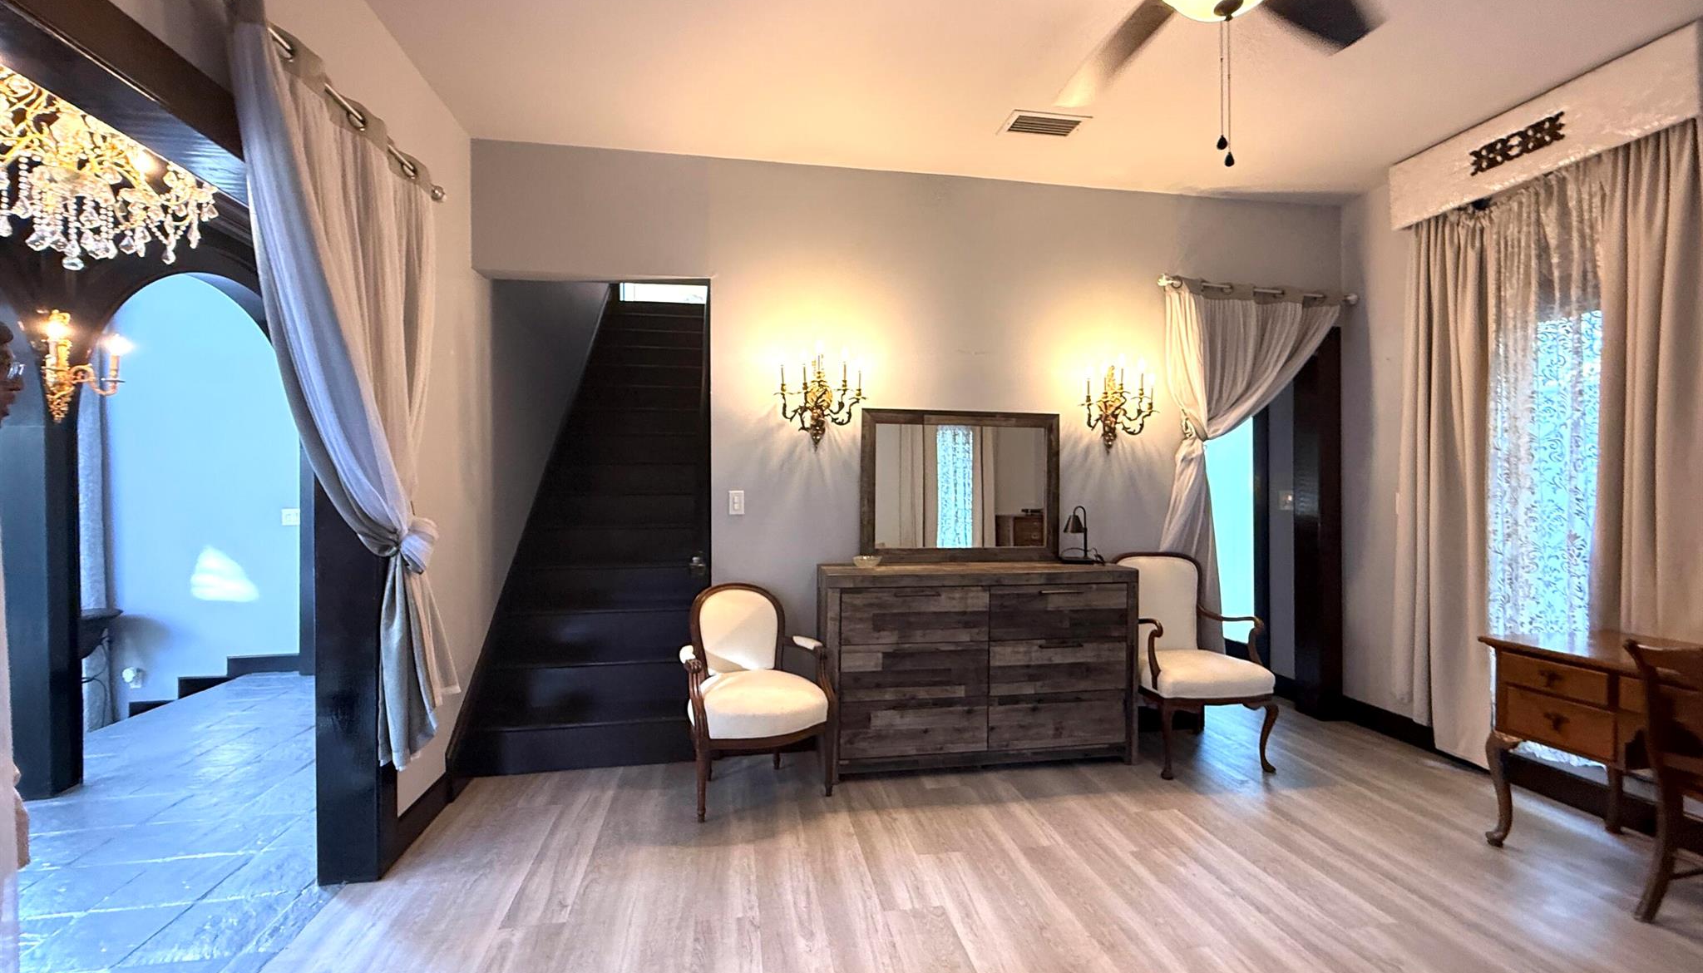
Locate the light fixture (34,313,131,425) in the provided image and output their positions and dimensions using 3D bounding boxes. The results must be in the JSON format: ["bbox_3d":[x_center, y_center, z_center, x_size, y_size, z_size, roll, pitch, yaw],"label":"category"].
[{"bbox_3d":[-3.418,-0.523,3.061,0.180,0.480,0.380,0,0,-10],"label":"light fixture"}]

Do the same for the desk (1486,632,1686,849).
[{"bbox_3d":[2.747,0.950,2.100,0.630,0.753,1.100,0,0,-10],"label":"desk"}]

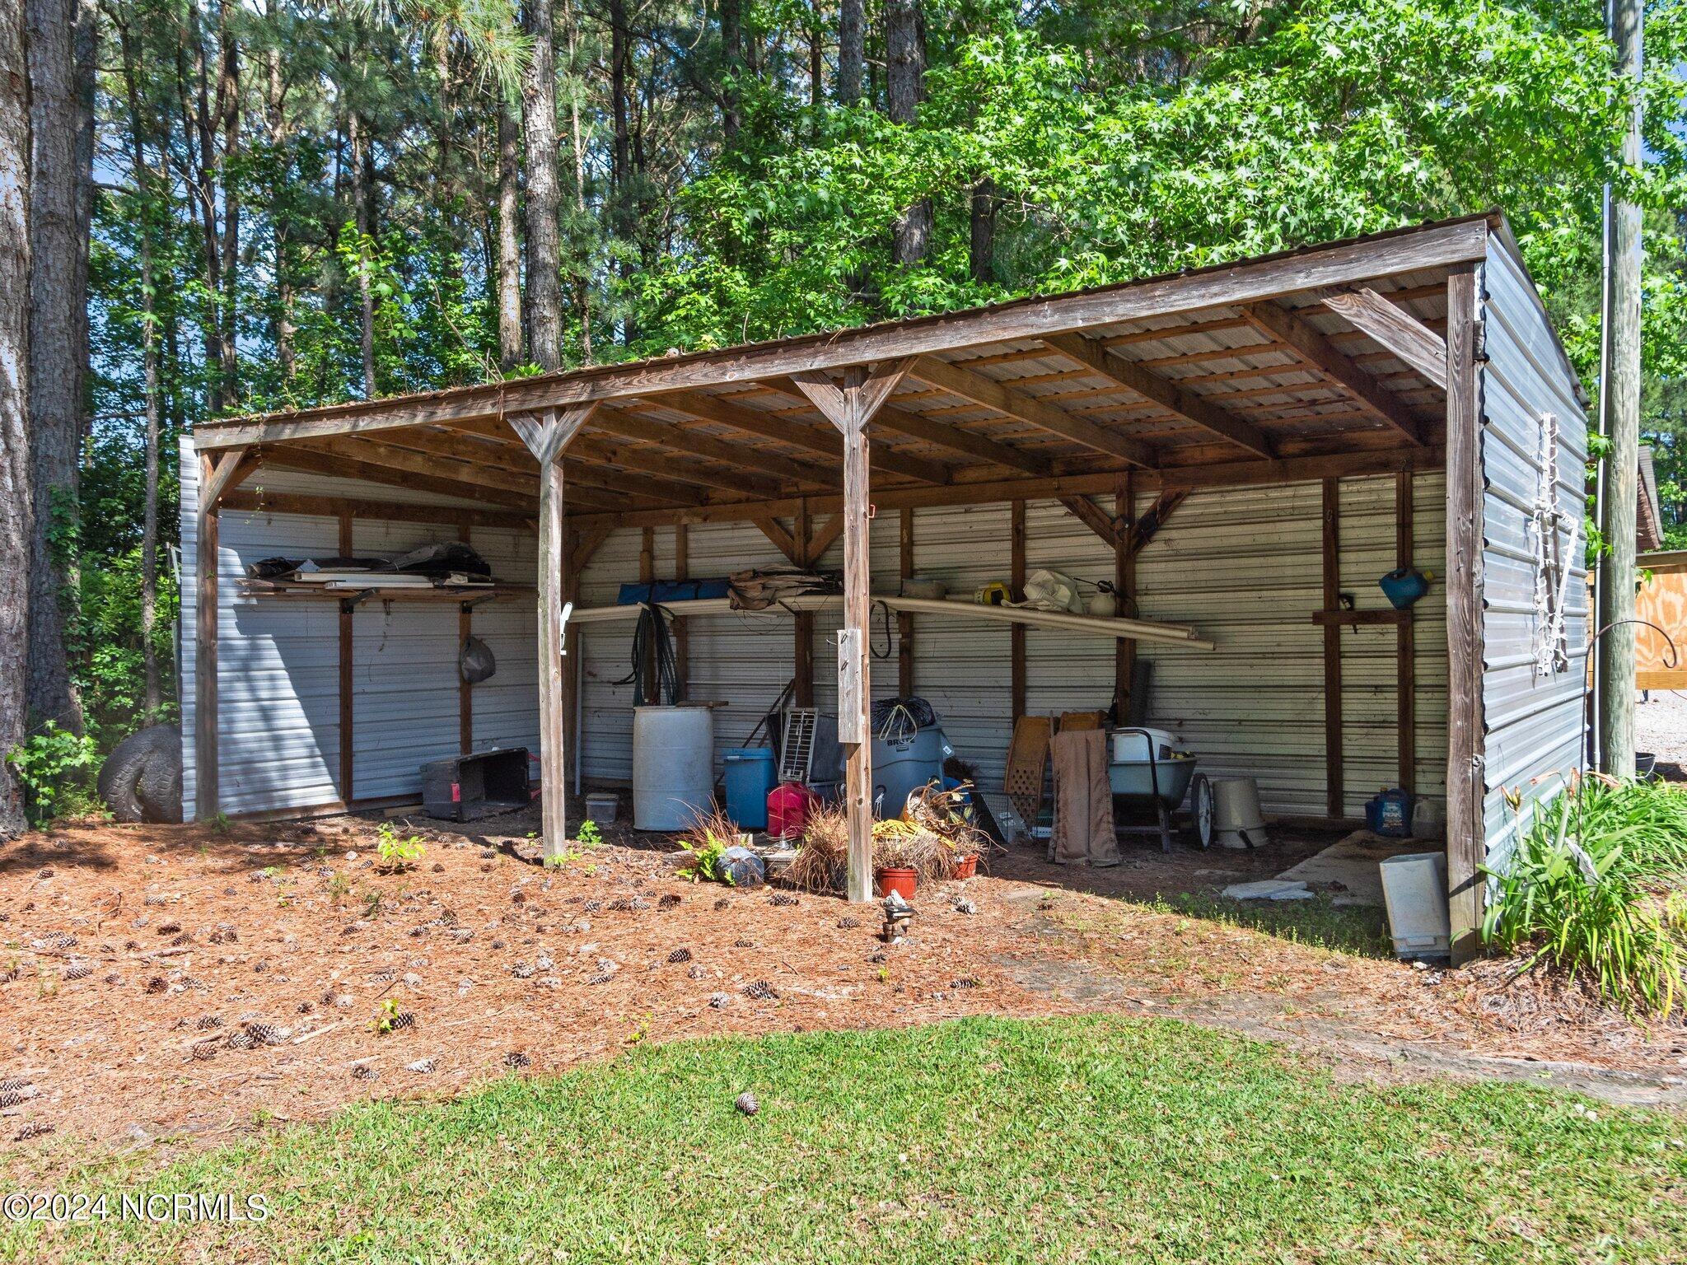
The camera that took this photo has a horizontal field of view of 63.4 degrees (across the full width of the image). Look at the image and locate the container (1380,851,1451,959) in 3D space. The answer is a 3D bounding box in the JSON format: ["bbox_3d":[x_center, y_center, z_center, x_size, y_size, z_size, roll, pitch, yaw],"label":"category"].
[{"bbox_3d":[2.279,1.066,5.359,0.200,0.370,0.240,-12,-6,33],"label":"container"}]

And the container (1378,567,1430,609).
[{"bbox_3d":[3.551,-0.275,8.620,0.270,0.190,0.130,-36,-19,29],"label":"container"}]

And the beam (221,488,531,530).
[{"bbox_3d":[-3.551,-1.001,11.280,0.045,0.145,3.600,-1,1,33],"label":"beam"}]

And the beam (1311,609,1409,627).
[{"bbox_3d":[3.310,-0.091,8.716,0.604,0.091,0.038,-1,0,34],"label":"beam"}]

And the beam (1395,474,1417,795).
[{"bbox_3d":[3.551,0.096,8.617,0.089,2.201,0.040,-1,0,34],"label":"beam"}]

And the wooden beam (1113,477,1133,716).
[{"bbox_3d":[2.016,0.076,9.746,0.090,2.375,0.090,0,0,34],"label":"wooden beam"}]

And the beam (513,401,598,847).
[{"bbox_3d":[-1.619,0.026,7.665,0.600,2.530,0.095,-1,0,33],"label":"beam"}]

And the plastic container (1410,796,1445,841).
[{"bbox_3d":[3.568,1.134,8.330,0.185,0.265,0.150,-1,0,33],"label":"plastic container"}]

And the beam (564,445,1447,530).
[{"bbox_3d":[0.818,-1.057,10.527,8.280,0.147,0.050,-1,0,34],"label":"beam"}]

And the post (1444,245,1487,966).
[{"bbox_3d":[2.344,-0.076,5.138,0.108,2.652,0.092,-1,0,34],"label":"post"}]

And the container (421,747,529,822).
[{"bbox_3d":[-2.854,1.175,10.600,0.380,0.450,0.970,-1,0,19],"label":"container"}]

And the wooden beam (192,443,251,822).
[{"bbox_3d":[-4.429,0.011,9.802,0.570,2.695,0.090,0,0,34],"label":"wooden beam"}]

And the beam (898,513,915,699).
[{"bbox_3d":[0.494,0.149,10.652,0.089,2.239,0.040,-1,0,34],"label":"beam"}]

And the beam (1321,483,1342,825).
[{"bbox_3d":[3.226,0.100,9.002,0.090,2.250,0.045,-1,0,33],"label":"beam"}]

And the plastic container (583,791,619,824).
[{"bbox_3d":[-1.803,1.318,10.214,0.235,0.180,0.330,-1,0,-6],"label":"plastic container"}]

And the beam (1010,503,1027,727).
[{"bbox_3d":[1.313,0.133,10.253,0.090,2.280,0.045,-1,0,33],"label":"beam"}]

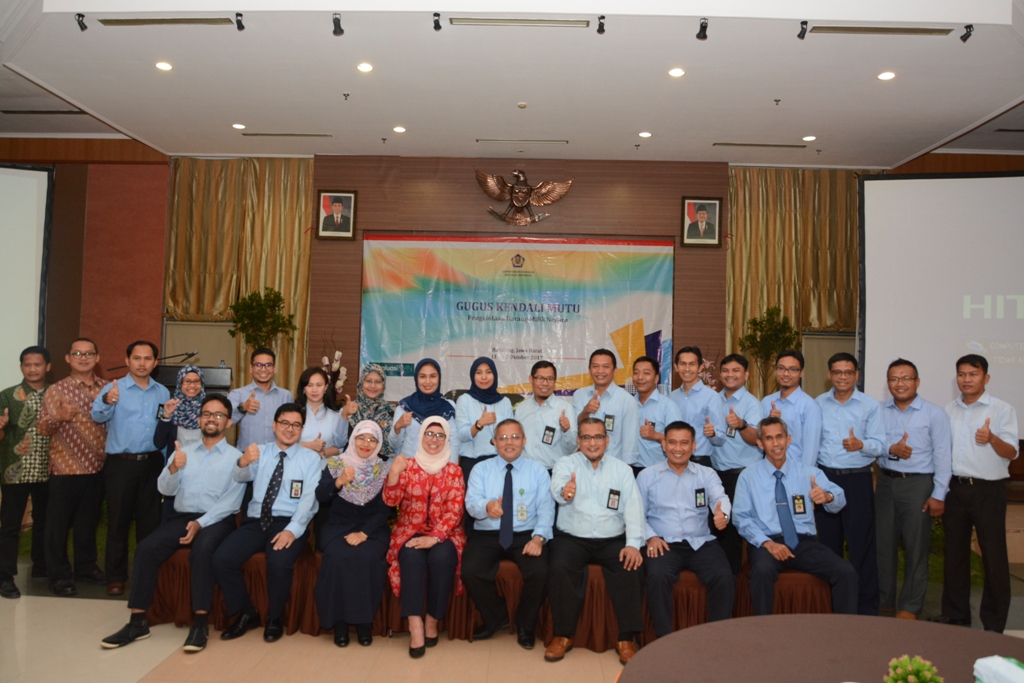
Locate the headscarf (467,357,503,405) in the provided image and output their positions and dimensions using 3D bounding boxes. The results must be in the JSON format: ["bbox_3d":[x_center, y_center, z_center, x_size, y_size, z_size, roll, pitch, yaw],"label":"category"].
[{"bbox_3d":[-0.175,0.256,4.970,0.240,0.310,0.250,1,-2,0],"label":"headscarf"}]

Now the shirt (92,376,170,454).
[{"bbox_3d":[-2.540,0.502,5.140,0.500,0.570,0.330,3,-2,-39],"label":"shirt"}]

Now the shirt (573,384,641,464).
[{"bbox_3d":[0.602,0.540,5.000,0.450,0.560,0.320,1,-2,9],"label":"shirt"}]

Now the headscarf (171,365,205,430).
[{"bbox_3d":[-2.150,0.380,5.120,0.280,0.440,0.270,2,-2,-24],"label":"headscarf"}]

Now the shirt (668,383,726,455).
[{"bbox_3d":[1.244,0.523,5.150,0.440,0.550,0.320,1,-2,22],"label":"shirt"}]

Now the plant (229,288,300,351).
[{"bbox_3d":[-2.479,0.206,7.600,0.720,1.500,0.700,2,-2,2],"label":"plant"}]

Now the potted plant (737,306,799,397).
[{"bbox_3d":[2.849,0.557,8.572,0.670,1.900,0.650,1,-2,1],"label":"potted plant"}]

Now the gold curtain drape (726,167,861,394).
[{"bbox_3d":[3.320,-0.545,8.900,1.720,3.000,0.180,1,-2,2],"label":"gold curtain drape"}]

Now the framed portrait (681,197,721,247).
[{"bbox_3d":[2.183,-1.377,8.850,0.470,0.590,0.040,2,-2,2],"label":"framed portrait"}]

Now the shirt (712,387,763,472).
[{"bbox_3d":[1.476,0.572,5.050,0.420,0.560,0.320,1,-2,18],"label":"shirt"}]

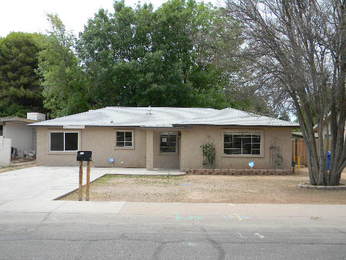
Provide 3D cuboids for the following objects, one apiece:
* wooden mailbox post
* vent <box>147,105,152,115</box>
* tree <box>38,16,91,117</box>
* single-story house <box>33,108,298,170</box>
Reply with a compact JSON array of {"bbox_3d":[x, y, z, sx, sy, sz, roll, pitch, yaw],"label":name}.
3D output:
[{"bbox_3d":[-2.370,1.220,9.600,0.400,1.340,0.230,0,-2,0],"label":"wooden mailbox post"},{"bbox_3d":[-1.430,-1.240,22.100,0.300,0.580,0.300,0,-2,0],"label":"vent"},{"bbox_3d":[-10.200,-4.200,34.000,5.400,13.400,5.200,0,-2,0],"label":"tree"},{"bbox_3d":[-0.550,0.420,23.500,14.800,3.800,8.800,0,-2,0],"label":"single-story house"}]

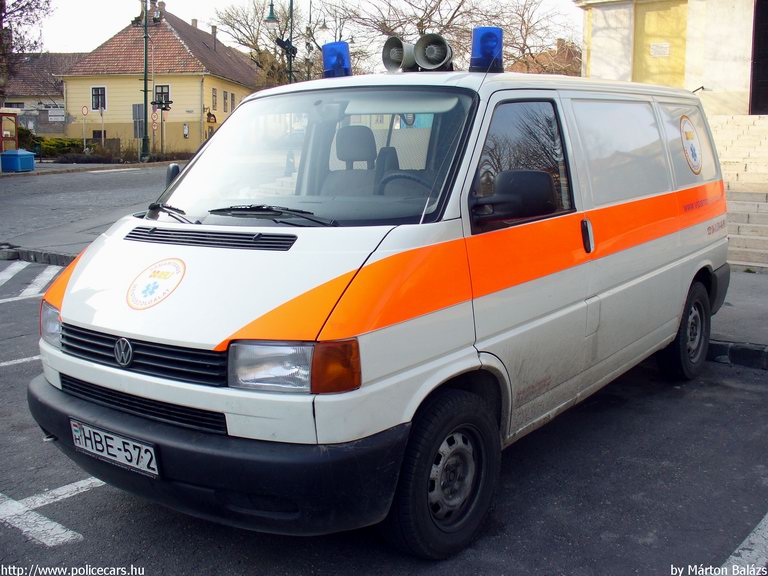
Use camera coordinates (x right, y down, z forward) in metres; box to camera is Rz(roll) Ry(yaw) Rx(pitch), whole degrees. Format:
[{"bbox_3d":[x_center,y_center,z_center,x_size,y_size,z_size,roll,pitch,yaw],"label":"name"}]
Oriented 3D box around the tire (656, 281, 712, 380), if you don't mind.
[{"bbox_3d":[1.991,0.277,5.493,0.205,0.655,0.655,5,12,37],"label":"tire"}]

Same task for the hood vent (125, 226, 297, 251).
[{"bbox_3d":[-0.710,-0.193,3.233,0.975,0.038,0.085,5,48,37],"label":"hood vent"}]

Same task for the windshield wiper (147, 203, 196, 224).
[{"bbox_3d":[-0.947,-0.340,3.734,0.090,0.070,0.620,-9,12,-31],"label":"windshield wiper"}]

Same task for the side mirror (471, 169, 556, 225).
[{"bbox_3d":[0.488,-0.350,3.165,0.280,0.195,0.155,5,12,37],"label":"side mirror"}]

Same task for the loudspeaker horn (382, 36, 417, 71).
[{"bbox_3d":[0.136,-1.242,4.364,0.210,0.190,0.190,-9,12,-34],"label":"loudspeaker horn"}]

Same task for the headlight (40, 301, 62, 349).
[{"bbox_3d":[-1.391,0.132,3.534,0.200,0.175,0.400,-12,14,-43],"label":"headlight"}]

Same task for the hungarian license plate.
[{"bbox_3d":[-0.979,0.573,2.974,0.525,0.118,0.020,5,12,37],"label":"hungarian license plate"}]

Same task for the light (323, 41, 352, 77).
[{"bbox_3d":[-0.244,-1.211,4.400,0.160,0.210,0.160,-4,8,1],"label":"light"}]

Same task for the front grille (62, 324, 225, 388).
[{"bbox_3d":[-0.924,0.236,3.005,1.000,0.125,0.080,5,12,37],"label":"front grille"}]

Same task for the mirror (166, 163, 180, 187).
[{"bbox_3d":[-1.072,-0.556,4.396,0.230,0.210,0.130,6,13,38],"label":"mirror"}]

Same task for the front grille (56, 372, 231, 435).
[{"bbox_3d":[-0.933,0.421,3.028,1.010,0.085,0.075,6,13,38],"label":"front grille"}]

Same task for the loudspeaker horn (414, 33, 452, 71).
[{"bbox_3d":[0.258,-1.230,4.280,0.185,0.190,0.200,2,10,22],"label":"loudspeaker horn"}]

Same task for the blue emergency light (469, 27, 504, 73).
[{"bbox_3d":[0.494,-1.130,3.901,0.160,0.210,0.160,-2,10,0],"label":"blue emergency light"}]

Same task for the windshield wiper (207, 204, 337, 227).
[{"bbox_3d":[-0.454,-0.287,3.255,0.660,0.080,0.090,4,12,31],"label":"windshield wiper"}]

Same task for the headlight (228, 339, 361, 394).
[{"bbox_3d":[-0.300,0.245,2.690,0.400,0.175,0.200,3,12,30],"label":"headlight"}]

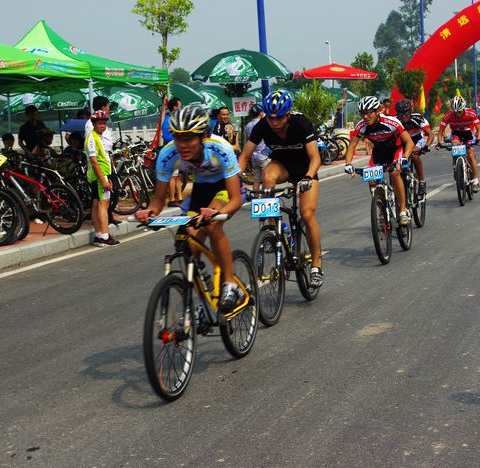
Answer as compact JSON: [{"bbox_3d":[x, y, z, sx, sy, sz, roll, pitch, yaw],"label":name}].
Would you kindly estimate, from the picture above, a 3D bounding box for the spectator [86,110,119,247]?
[{"bbox_3d":[-1.691,-0.687,14.150,0.380,1.620,0.460,0,6,27],"label":"spectator"}]

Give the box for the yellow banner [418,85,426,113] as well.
[{"bbox_3d":[7.985,-5.897,51.000,0.320,1.250,0.150,-2,6,14],"label":"yellow banner"}]

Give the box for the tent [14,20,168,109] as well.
[{"bbox_3d":[-2.974,-1.744,17.684,3.000,2.980,3.100,-2,6,16],"label":"tent"}]

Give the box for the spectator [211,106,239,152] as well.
[{"bbox_3d":[-0.250,-1.285,18.800,0.460,1.540,0.340,-4,6,-15],"label":"spectator"}]

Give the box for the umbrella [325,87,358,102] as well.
[{"bbox_3d":[3.884,-5.595,47.000,2.150,0.660,2.150,-1,6,16],"label":"umbrella"}]

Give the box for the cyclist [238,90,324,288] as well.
[{"bbox_3d":[0.335,-0.300,8.445,0.620,1.450,0.880,-1,6,19],"label":"cyclist"}]

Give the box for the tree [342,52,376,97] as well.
[{"bbox_3d":[4.032,-4.323,38.659,1.200,3.340,1.200,-2,6,16],"label":"tree"}]

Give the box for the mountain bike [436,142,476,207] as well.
[{"bbox_3d":[3.319,-0.936,17.173,0.620,0.980,1.680,-1,6,17],"label":"mountain bike"}]

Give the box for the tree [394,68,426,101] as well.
[{"bbox_3d":[7.388,-5.517,50.151,1.400,3.160,1.400,-2,6,16],"label":"tree"}]

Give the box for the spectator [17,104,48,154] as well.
[{"bbox_3d":[-3.277,-1.207,18.600,0.500,1.680,0.360,-7,7,-37],"label":"spectator"}]

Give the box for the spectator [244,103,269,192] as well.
[{"bbox_3d":[0.294,-1.487,20.800,0.380,1.670,0.460,-4,6,-12],"label":"spectator"}]

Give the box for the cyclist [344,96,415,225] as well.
[{"bbox_3d":[1.430,-0.675,11.350,0.660,1.360,0.850,-1,6,18],"label":"cyclist"}]

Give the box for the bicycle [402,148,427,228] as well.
[{"bbox_3d":[2.015,-0.520,13.680,0.620,1.020,1.740,-1,6,18],"label":"bicycle"}]

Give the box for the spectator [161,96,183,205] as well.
[{"bbox_3d":[-1.072,-1.319,18.400,0.360,1.690,0.460,-5,6,-24],"label":"spectator"}]

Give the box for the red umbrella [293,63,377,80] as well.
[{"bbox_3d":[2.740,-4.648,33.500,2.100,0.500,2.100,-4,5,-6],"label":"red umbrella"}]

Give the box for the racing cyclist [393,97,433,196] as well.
[{"bbox_3d":[2.015,-0.875,13.641,0.620,1.420,1.000,-2,6,16],"label":"racing cyclist"}]

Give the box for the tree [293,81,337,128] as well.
[{"bbox_3d":[2.105,-3.064,32.110,1.220,2.300,1.220,-2,6,16],"label":"tree"}]

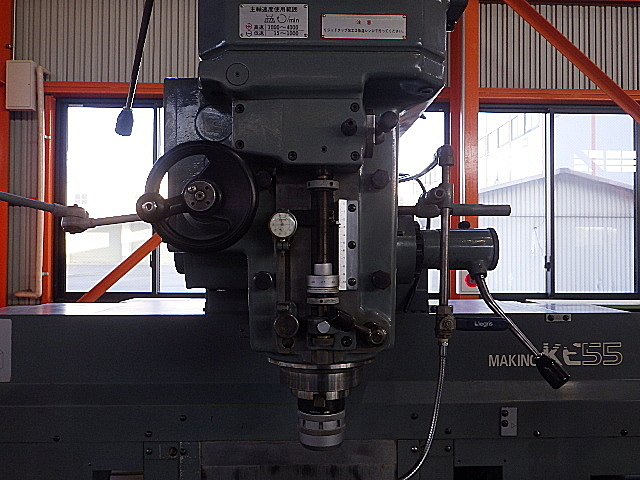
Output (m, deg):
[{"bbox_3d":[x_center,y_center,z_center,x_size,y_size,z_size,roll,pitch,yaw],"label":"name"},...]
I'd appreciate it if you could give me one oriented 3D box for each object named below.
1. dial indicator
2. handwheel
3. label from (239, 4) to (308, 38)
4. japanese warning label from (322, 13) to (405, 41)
[{"bbox_3d":[-0.045,-0.019,0.635,0.036,0.036,0.021,0,-1,-1],"label":"dial indicator"},{"bbox_3d":[-0.133,-0.049,0.566,0.129,0.128,0.085,0,-1,-1],"label":"handwheel"},{"bbox_3d":[-0.053,-0.253,0.597,0.080,0.040,0.002,0,-1,-1],"label":"label"},{"bbox_3d":[0.051,-0.248,0.601,0.100,0.030,0.002,0,-1,-1],"label":"japanese warning label"}]

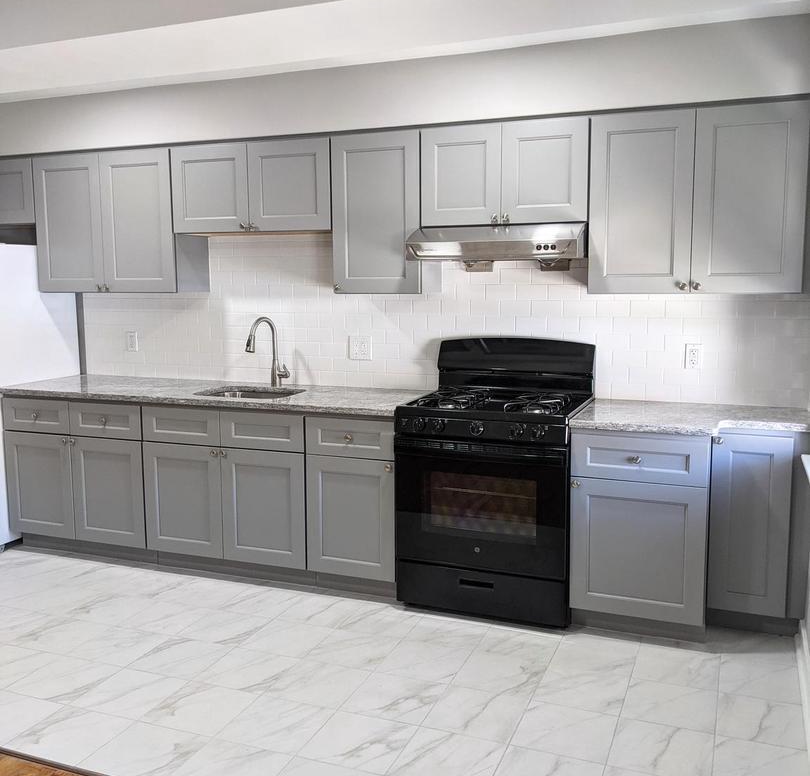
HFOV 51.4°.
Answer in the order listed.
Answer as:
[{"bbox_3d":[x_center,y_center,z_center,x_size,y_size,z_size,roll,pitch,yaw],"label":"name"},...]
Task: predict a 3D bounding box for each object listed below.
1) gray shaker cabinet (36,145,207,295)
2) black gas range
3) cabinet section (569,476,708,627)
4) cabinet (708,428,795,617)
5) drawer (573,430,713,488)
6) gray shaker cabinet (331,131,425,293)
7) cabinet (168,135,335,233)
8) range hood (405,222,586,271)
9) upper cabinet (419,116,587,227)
[{"bbox_3d":[-1.573,-0.897,4.677,0.924,0.740,0.310,3,7,21],"label":"gray shaker cabinet"},{"bbox_3d":[0.423,0.384,3.829,0.760,1.185,0.655,3,7,21],"label":"black gas range"},{"bbox_3d":[1.037,0.609,3.644,0.534,0.554,0.590,3,8,21],"label":"cabinet section"},{"bbox_3d":[1.460,0.519,3.570,0.305,0.748,0.440,3,7,21],"label":"cabinet"},{"bbox_3d":[1.016,0.249,3.557,0.530,0.186,0.530,3,7,21],"label":"drawer"},{"bbox_3d":[-0.082,-0.831,4.091,0.456,0.740,0.310,3,7,21],"label":"gray shaker cabinet"},{"bbox_3d":[-0.719,-1.010,4.323,0.913,0.436,0.310,3,7,21],"label":"cabinet"},{"bbox_3d":[0.450,-0.638,3.799,0.757,0.180,0.500,3,7,21],"label":"range hood"},{"bbox_3d":[0.484,-0.954,3.850,0.763,0.440,0.310,3,7,21],"label":"upper cabinet"}]

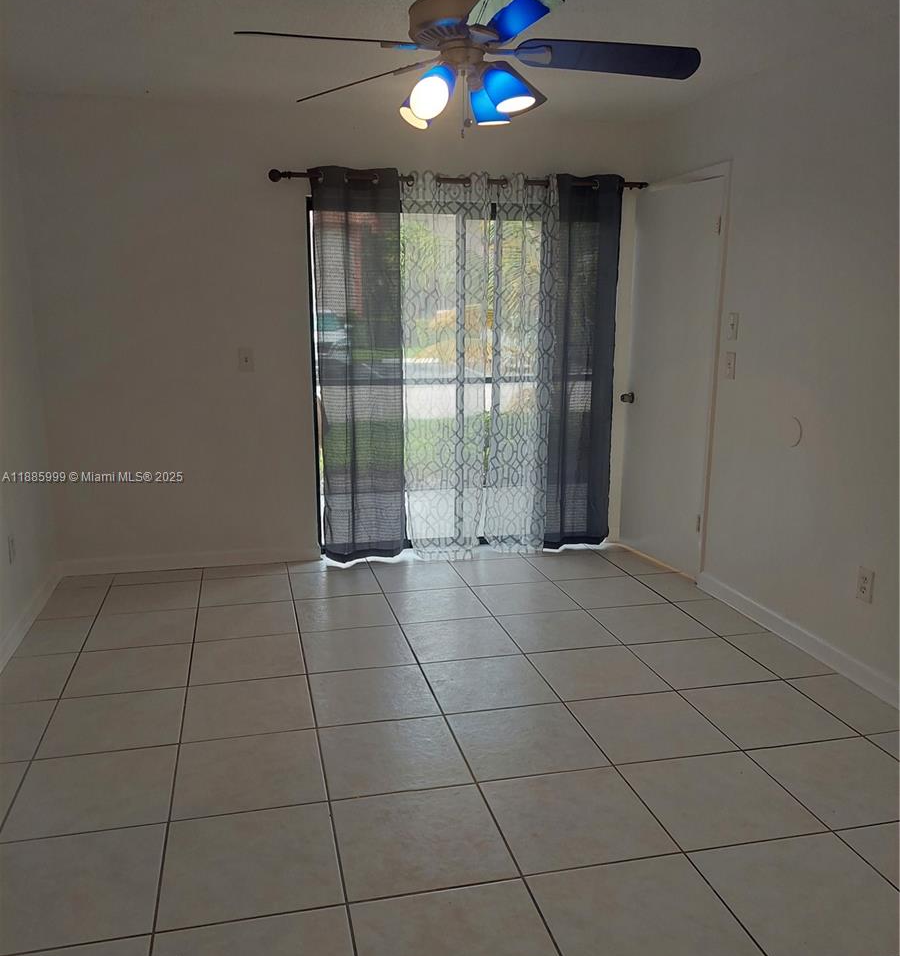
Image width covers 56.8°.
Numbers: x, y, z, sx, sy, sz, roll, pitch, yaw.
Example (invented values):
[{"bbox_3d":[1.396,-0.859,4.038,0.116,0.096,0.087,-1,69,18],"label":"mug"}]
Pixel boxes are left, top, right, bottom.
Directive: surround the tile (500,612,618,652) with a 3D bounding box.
[{"bbox_3d":[0.487,0.701,3.787,0.450,0.010,0.450,-2,11,-13],"label":"tile"}]

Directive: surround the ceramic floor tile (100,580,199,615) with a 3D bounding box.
[{"bbox_3d":[-1.489,0.600,4.188,0.450,0.010,0.443,-2,12,-13],"label":"ceramic floor tile"}]

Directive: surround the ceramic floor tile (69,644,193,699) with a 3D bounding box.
[{"bbox_3d":[-1.282,0.776,3.368,0.450,0.010,0.450,-2,11,-13],"label":"ceramic floor tile"}]

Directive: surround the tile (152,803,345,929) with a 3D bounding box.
[{"bbox_3d":[-0.526,1.012,2.190,0.450,0.010,0.450,-2,11,-13],"label":"tile"}]

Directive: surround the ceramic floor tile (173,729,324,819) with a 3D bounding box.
[{"bbox_3d":[-0.623,0.919,2.597,0.446,0.010,0.441,-2,12,-13],"label":"ceramic floor tile"}]

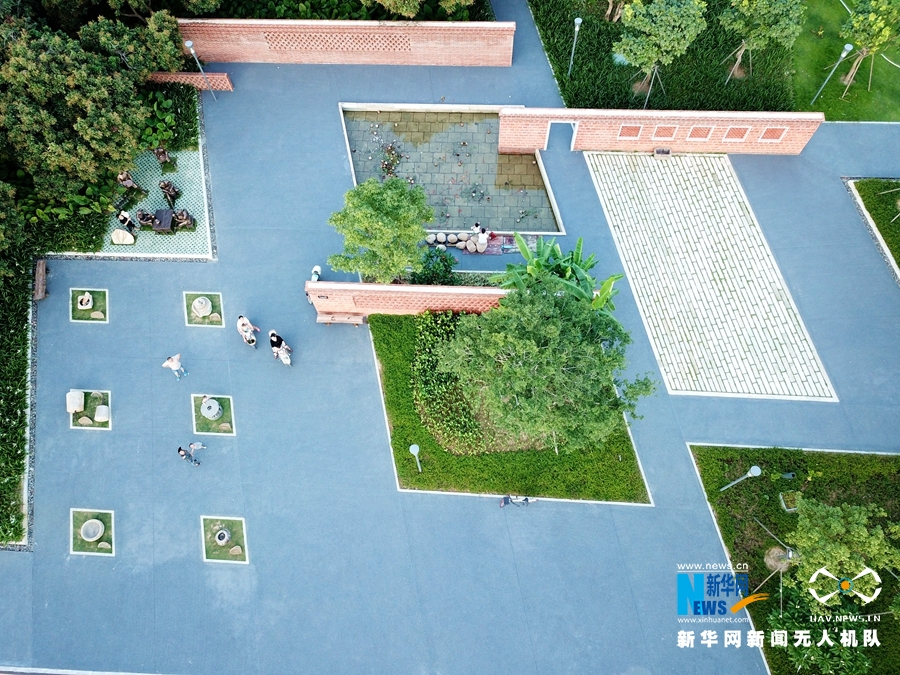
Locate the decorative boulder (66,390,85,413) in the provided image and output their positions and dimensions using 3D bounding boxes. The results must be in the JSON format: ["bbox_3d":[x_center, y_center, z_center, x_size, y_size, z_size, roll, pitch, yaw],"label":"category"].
[{"bbox_3d":[-14.962,2.597,27.008,0.620,0.620,0.820,-11,67,-3],"label":"decorative boulder"}]

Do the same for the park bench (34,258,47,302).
[{"bbox_3d":[-17.626,-2.391,29.338,0.400,0.440,1.900,-11,67,-3],"label":"park bench"}]

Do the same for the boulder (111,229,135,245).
[{"bbox_3d":[-14.575,-4.486,30.112,0.840,0.500,0.500,2,67,3],"label":"boulder"}]

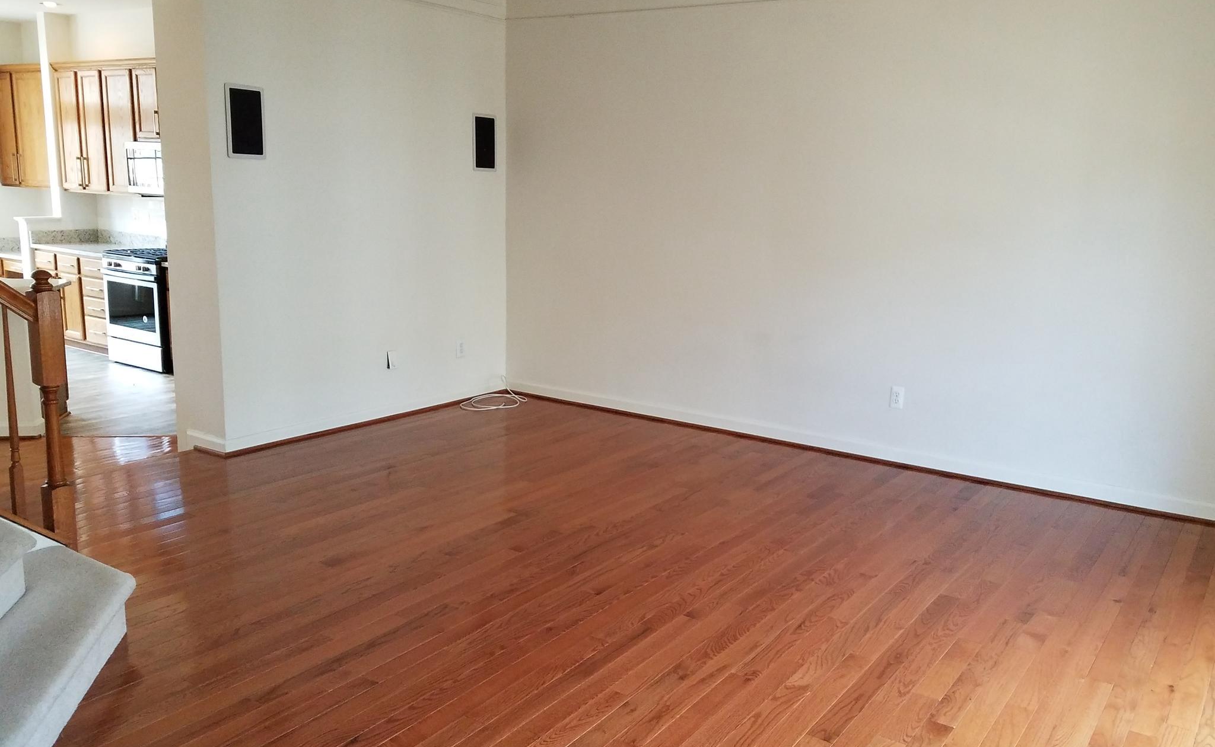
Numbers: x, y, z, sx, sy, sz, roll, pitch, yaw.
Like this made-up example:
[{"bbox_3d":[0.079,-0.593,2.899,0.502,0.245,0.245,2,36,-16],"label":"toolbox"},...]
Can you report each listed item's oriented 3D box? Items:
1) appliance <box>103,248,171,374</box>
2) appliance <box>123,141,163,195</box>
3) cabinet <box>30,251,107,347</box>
[{"bbox_3d":[-3.815,-0.552,7.876,0.745,0.931,0.680,9,14,30],"label":"appliance"},{"bbox_3d":[-3.683,-1.740,7.760,0.746,0.424,0.394,9,14,30],"label":"appliance"},{"bbox_3d":[-4.615,-0.691,8.405,1.152,0.842,0.591,9,14,30],"label":"cabinet"}]

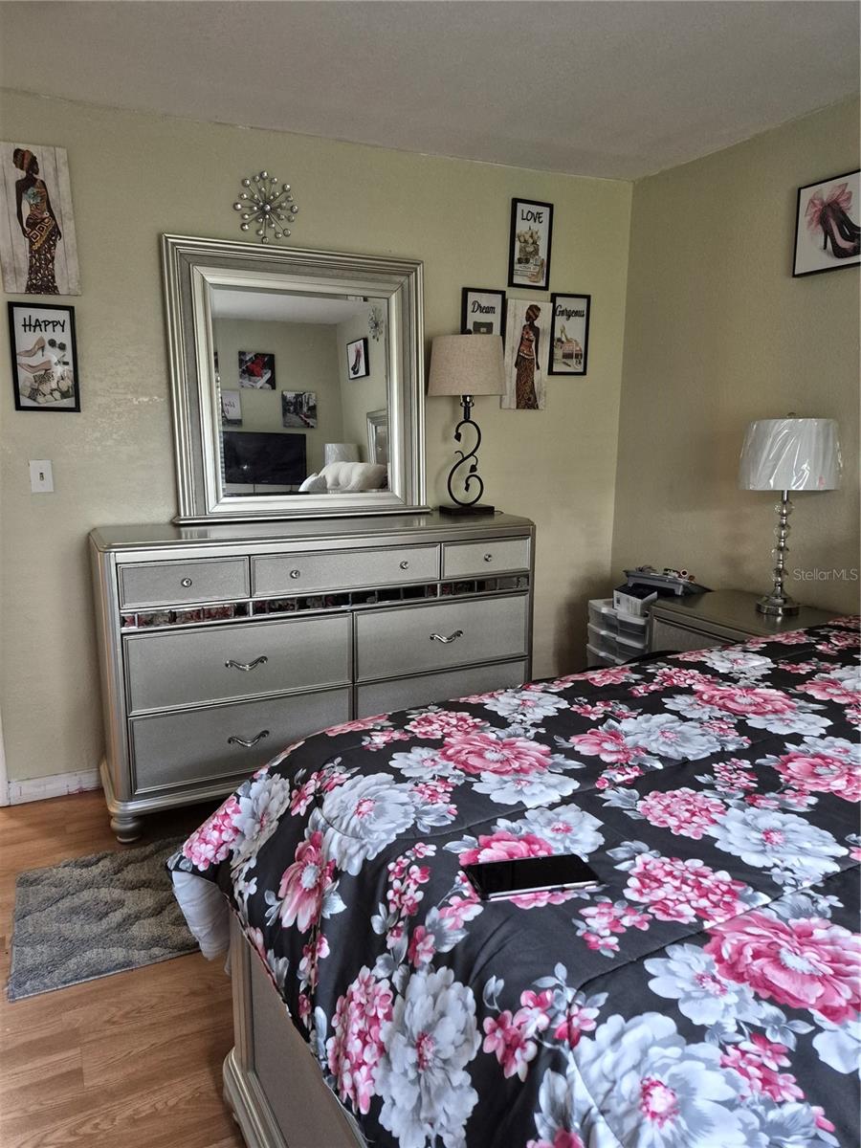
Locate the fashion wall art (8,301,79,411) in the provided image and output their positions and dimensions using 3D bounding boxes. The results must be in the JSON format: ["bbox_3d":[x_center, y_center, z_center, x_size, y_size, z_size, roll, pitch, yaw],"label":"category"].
[{"bbox_3d":[-1.305,-0.730,2.586,0.198,0.349,0.020,-5,13,-23],"label":"fashion wall art"}]

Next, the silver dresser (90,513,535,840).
[{"bbox_3d":[-0.412,0.317,2.943,1.596,1.019,0.442,-5,13,-23],"label":"silver dresser"}]

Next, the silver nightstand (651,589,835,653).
[{"bbox_3d":[1.135,0.527,2.607,0.465,0.771,0.700,-6,14,-29],"label":"silver nightstand"}]

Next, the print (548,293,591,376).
[{"bbox_3d":[0.637,-1.083,3.458,0.208,0.353,0.020,-5,13,-24],"label":"print"}]

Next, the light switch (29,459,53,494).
[{"bbox_3d":[-1.373,-0.344,2.697,0.071,0.114,0.014,-5,13,-24],"label":"light switch"}]

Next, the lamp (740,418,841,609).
[{"bbox_3d":[1.211,-0.199,2.576,0.305,0.663,0.305,-5,13,-23],"label":"lamp"}]

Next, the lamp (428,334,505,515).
[{"bbox_3d":[0.148,-0.609,3.111,0.317,0.717,0.317,1,12,0],"label":"lamp"}]

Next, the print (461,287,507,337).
[{"bbox_3d":[0.234,-1.039,3.282,0.206,0.353,0.020,-5,13,-24],"label":"print"}]

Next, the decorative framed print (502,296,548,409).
[{"bbox_3d":[0.433,-0.969,3.389,0.225,0.465,0.020,-5,13,-24],"label":"decorative framed print"}]

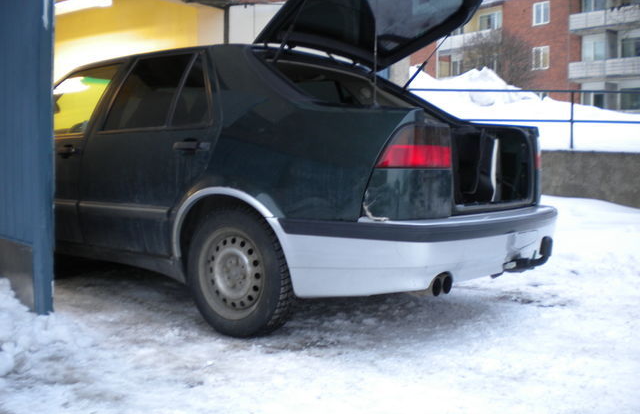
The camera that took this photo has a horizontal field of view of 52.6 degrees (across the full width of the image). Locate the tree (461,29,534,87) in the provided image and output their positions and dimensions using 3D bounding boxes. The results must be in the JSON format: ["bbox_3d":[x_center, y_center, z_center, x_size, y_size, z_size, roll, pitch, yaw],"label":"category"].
[{"bbox_3d":[9.738,-6.912,35.500,4.200,5.600,4.100,2,6,15],"label":"tree"}]

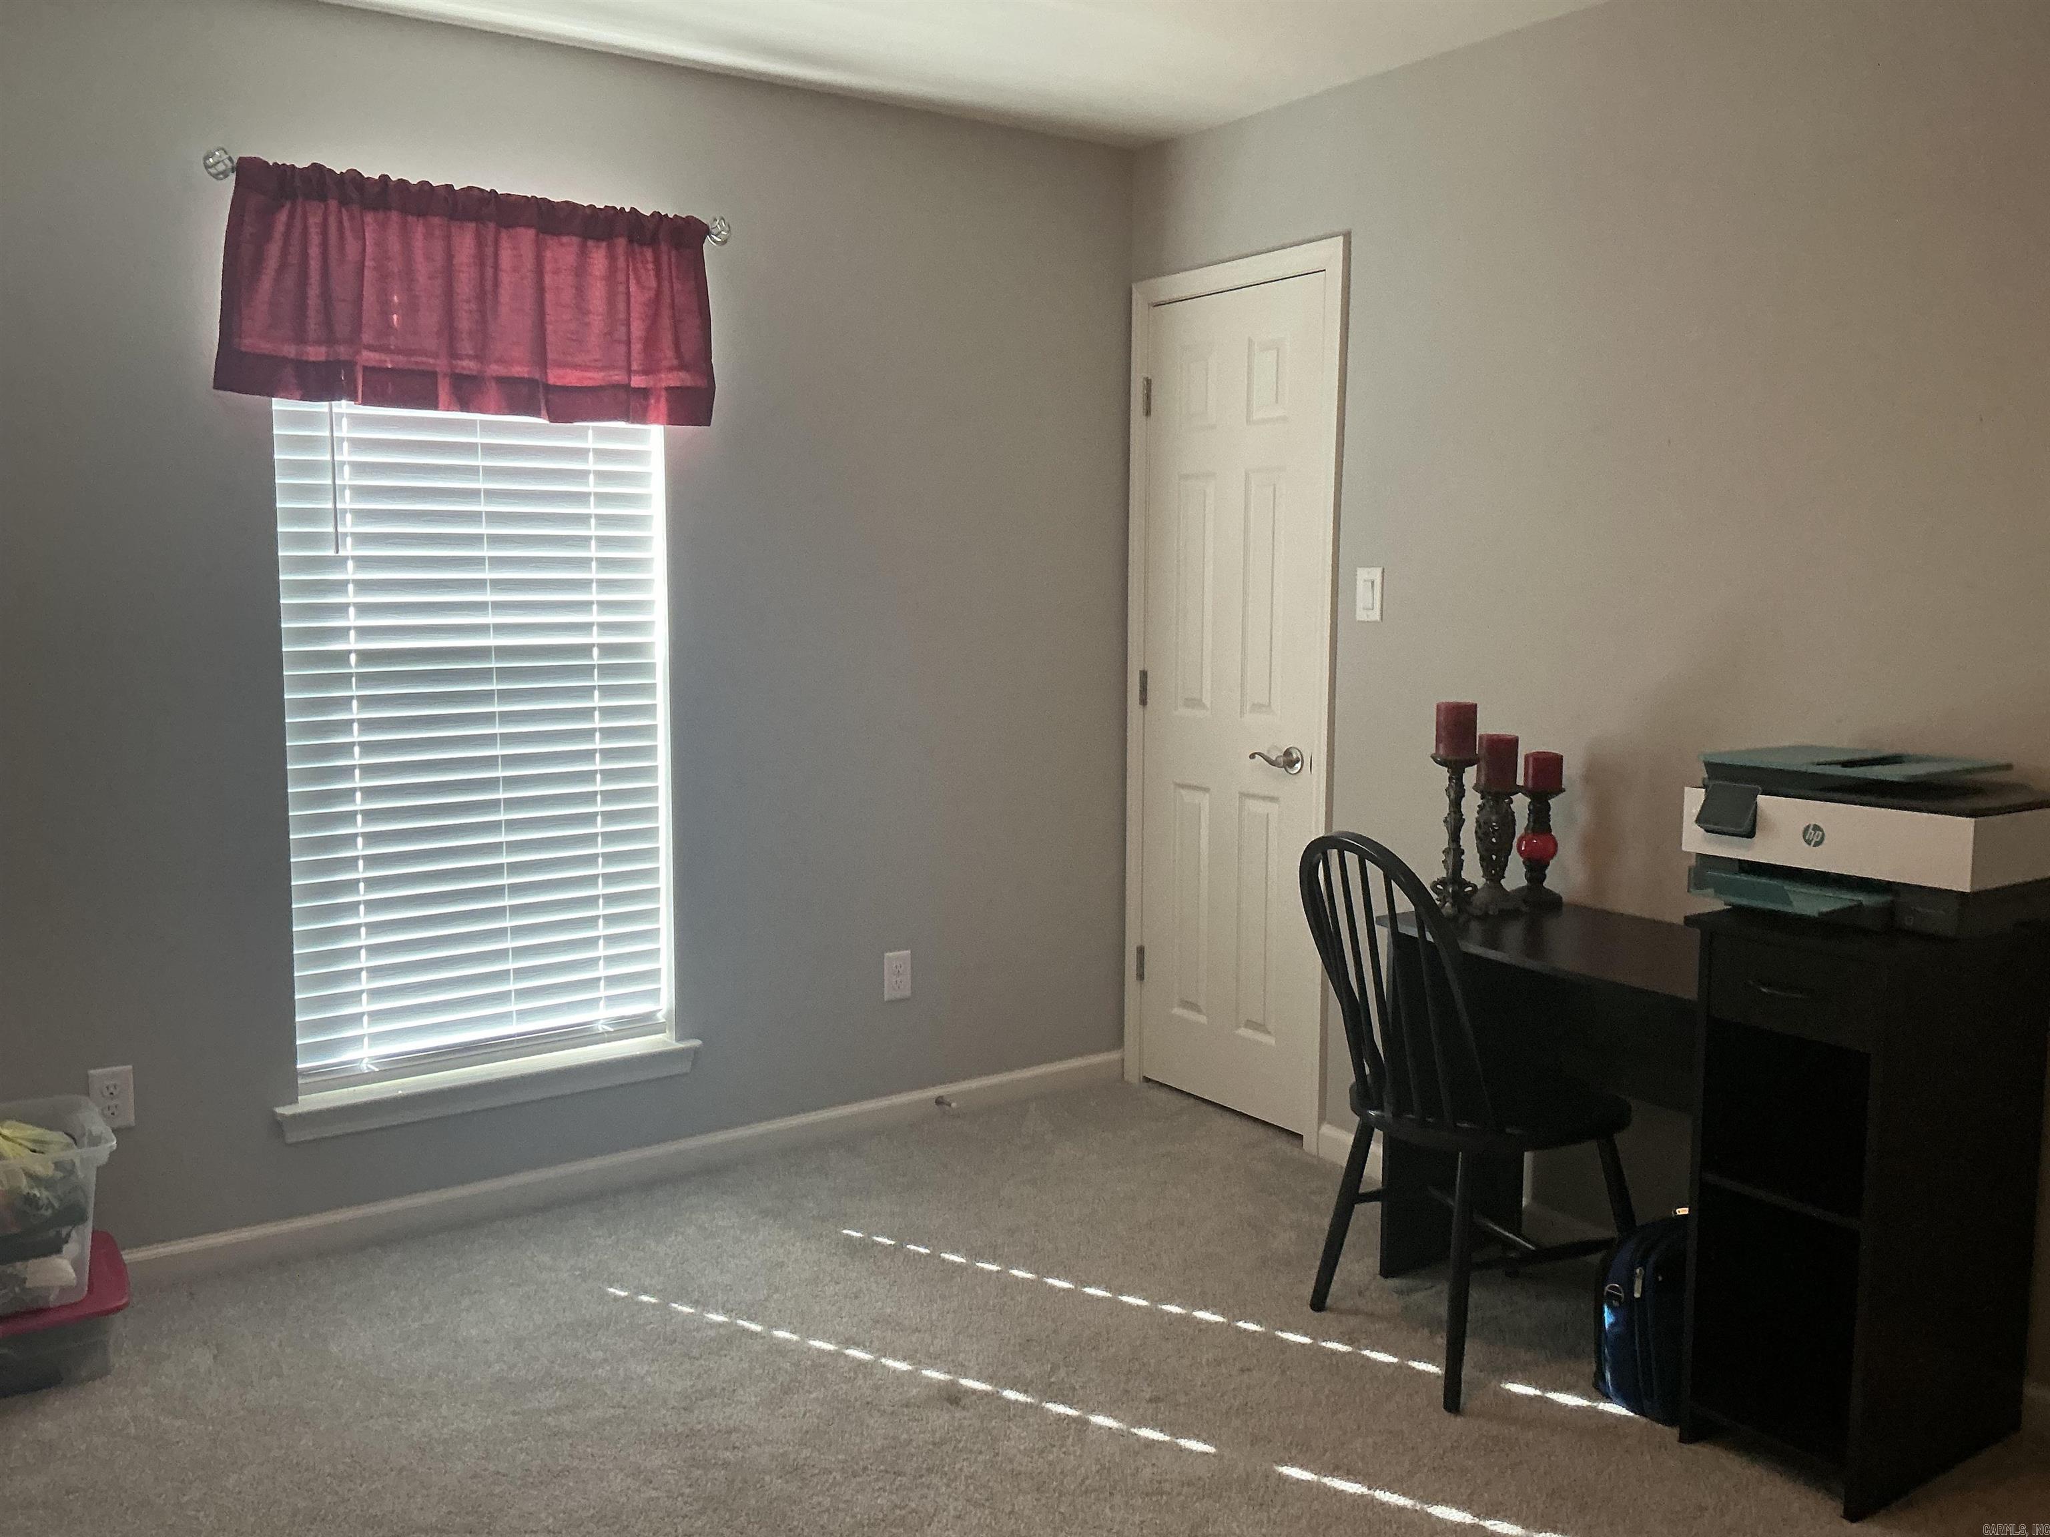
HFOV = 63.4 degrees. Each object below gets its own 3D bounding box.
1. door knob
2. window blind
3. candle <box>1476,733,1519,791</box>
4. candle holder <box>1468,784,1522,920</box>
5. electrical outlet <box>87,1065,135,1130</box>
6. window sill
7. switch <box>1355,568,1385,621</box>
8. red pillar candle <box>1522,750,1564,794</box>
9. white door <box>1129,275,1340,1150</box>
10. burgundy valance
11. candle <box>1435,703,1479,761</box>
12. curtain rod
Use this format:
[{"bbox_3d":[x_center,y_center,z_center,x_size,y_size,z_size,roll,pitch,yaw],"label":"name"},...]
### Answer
[{"bbox_3d":[0.593,-0.019,3.923,0.060,0.066,0.133,-5,8,-35],"label":"door knob"},{"bbox_3d":[-1.148,-0.213,3.488,0.790,1.650,0.055,-5,8,-35],"label":"window blind"},{"bbox_3d":[0.914,-0.012,3.201,0.079,0.100,0.079,-5,8,-35],"label":"candle"},{"bbox_3d":[0.913,0.157,3.221,0.105,0.243,0.105,-5,8,-35],"label":"candle holder"},{"bbox_3d":[-1.714,0.621,3.115,0.072,0.116,0.009,-5,8,-35],"label":"electrical outlet"},{"bbox_3d":[-1.125,0.680,3.551,0.893,0.068,0.110,-5,8,-35],"label":"window sill"},{"bbox_3d":[0.761,-0.386,3.682,0.010,0.116,0.074,-5,8,-35],"label":"switch"},{"bbox_3d":[1.021,0.008,3.265,0.076,0.073,0.076,-5,8,-35],"label":"red pillar candle"},{"bbox_3d":[0.505,-0.153,4.109,0.050,2.050,0.660,-5,8,-35],"label":"white door"},{"bbox_3d":[-1.072,-0.923,3.274,0.985,0.430,0.085,-5,8,-35],"label":"burgundy valance"},{"bbox_3d":[0.824,-0.072,3.166,0.078,0.101,0.078,-5,8,-35],"label":"candle"},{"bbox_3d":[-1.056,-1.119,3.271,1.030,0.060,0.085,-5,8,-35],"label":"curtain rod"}]

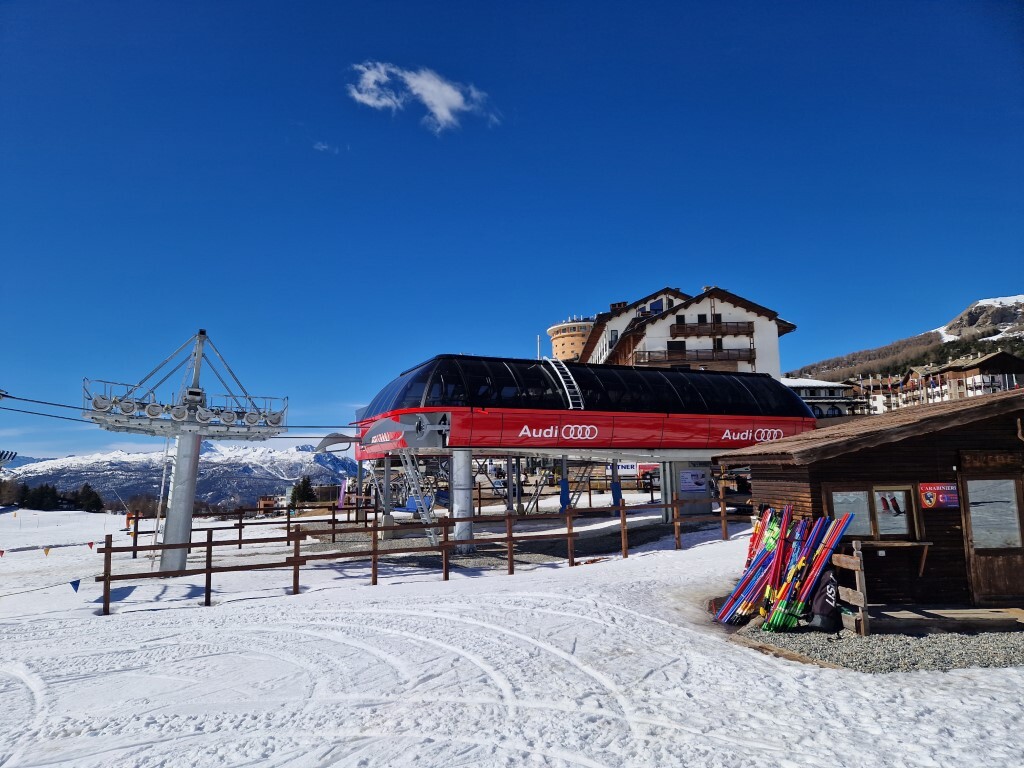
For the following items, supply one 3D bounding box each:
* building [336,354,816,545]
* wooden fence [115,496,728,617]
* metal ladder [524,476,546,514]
[{"bbox_3d":[2.982,2.809,27.137,17.819,6.567,8.446,2,-8,-23],"label":"building"},{"bbox_3d":[-0.389,3.123,13.879,13.818,1.693,0.250,3,-8,-26],"label":"wooden fence"},{"bbox_3d":[1.028,4.267,26.786,0.120,1.833,0.420,32,-19,-17],"label":"metal ladder"}]

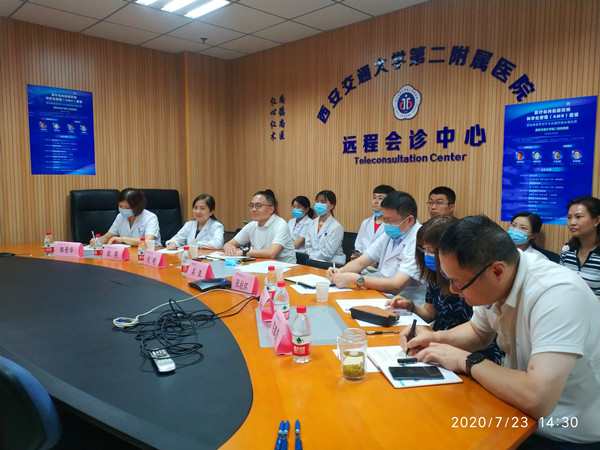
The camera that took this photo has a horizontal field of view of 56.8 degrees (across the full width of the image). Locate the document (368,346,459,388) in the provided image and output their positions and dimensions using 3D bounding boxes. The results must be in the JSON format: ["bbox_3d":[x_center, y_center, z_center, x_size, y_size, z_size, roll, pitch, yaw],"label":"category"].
[{"bbox_3d":[0.350,0.459,1.800,0.212,0.014,0.355,-1,5,-11],"label":"document"}]

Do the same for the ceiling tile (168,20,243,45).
[{"bbox_3d":[-0.910,-1.850,5.380,0.600,0.020,0.600,-3,6,-42],"label":"ceiling tile"}]

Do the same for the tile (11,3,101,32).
[{"bbox_3d":[-2.138,-1.801,4.856,0.580,0.020,0.620,5,7,44],"label":"tile"}]

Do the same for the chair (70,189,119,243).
[{"bbox_3d":[-1.800,0.300,5.020,0.620,1.200,0.660,-2,5,-25],"label":"chair"}]

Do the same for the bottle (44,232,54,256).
[{"bbox_3d":[-1.971,0.155,4.360,0.064,0.185,0.064,0,5,0],"label":"bottle"}]

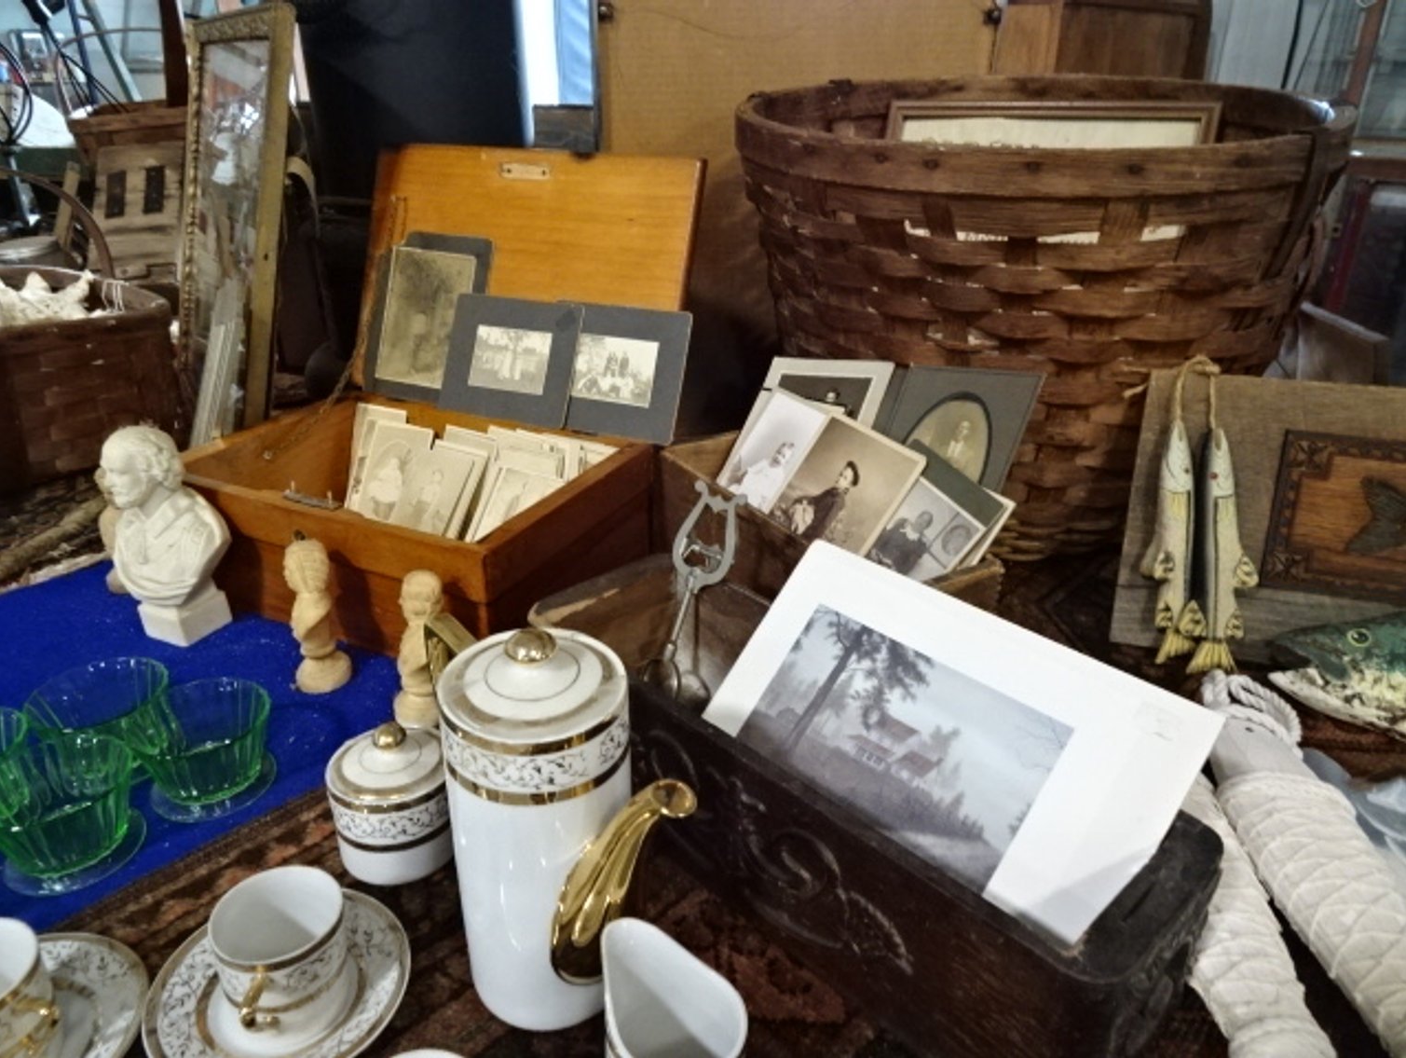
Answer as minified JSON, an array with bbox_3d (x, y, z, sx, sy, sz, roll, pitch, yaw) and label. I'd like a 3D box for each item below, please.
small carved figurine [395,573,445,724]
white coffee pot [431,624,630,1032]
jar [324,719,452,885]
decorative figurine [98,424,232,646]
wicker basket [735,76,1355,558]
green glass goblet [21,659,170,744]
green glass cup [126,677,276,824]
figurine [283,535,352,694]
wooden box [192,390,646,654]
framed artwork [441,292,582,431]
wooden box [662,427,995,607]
[{"bbox_3d":[-0.212,0.086,0.729,0.038,0.126,0.041,-4,28,-13],"label":"small carved figurine"},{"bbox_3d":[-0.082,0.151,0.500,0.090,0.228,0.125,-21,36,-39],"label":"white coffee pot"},{"bbox_3d":[-0.192,0.162,0.610,0.077,0.101,0.077,3,27,0],"label":"jar"},{"bbox_3d":[-0.433,0.003,0.803,0.101,0.189,0.070,12,28,16],"label":"decorative figurine"},{"bbox_3d":[0.315,-0.243,1.070,0.576,0.399,0.576,3,27,0],"label":"wicker basket"},{"bbox_3d":[-0.417,0.137,0.686,0.085,0.058,0.085,3,27,0],"label":"green glass goblet"},{"bbox_3d":[-0.337,0.151,0.666,0.085,0.058,0.085,3,27,-1],"label":"green glass cup"},{"bbox_3d":[-0.304,0.063,0.762,0.048,0.129,0.044,-1,28,-9],"label":"figurine"},{"bbox_3d":[-0.267,-0.014,0.923,0.345,0.121,0.265,14,29,20],"label":"wooden box"},{"bbox_3d":[-0.194,-0.171,0.985,0.147,0.120,0.004,11,4,20],"label":"framed artwork"},{"bbox_3d":[0.093,0.026,0.876,0.108,0.120,0.317,-15,32,-31],"label":"wooden box"}]

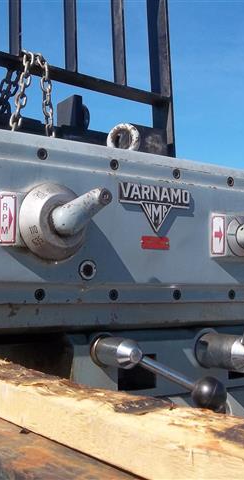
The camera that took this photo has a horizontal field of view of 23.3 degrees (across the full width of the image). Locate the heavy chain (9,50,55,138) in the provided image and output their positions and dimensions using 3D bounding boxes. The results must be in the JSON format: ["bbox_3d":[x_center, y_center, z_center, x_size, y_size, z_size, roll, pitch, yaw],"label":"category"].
[{"bbox_3d":[-0.281,-0.455,1.850,0.121,0.235,0.060,4,-6,-34],"label":"heavy chain"}]

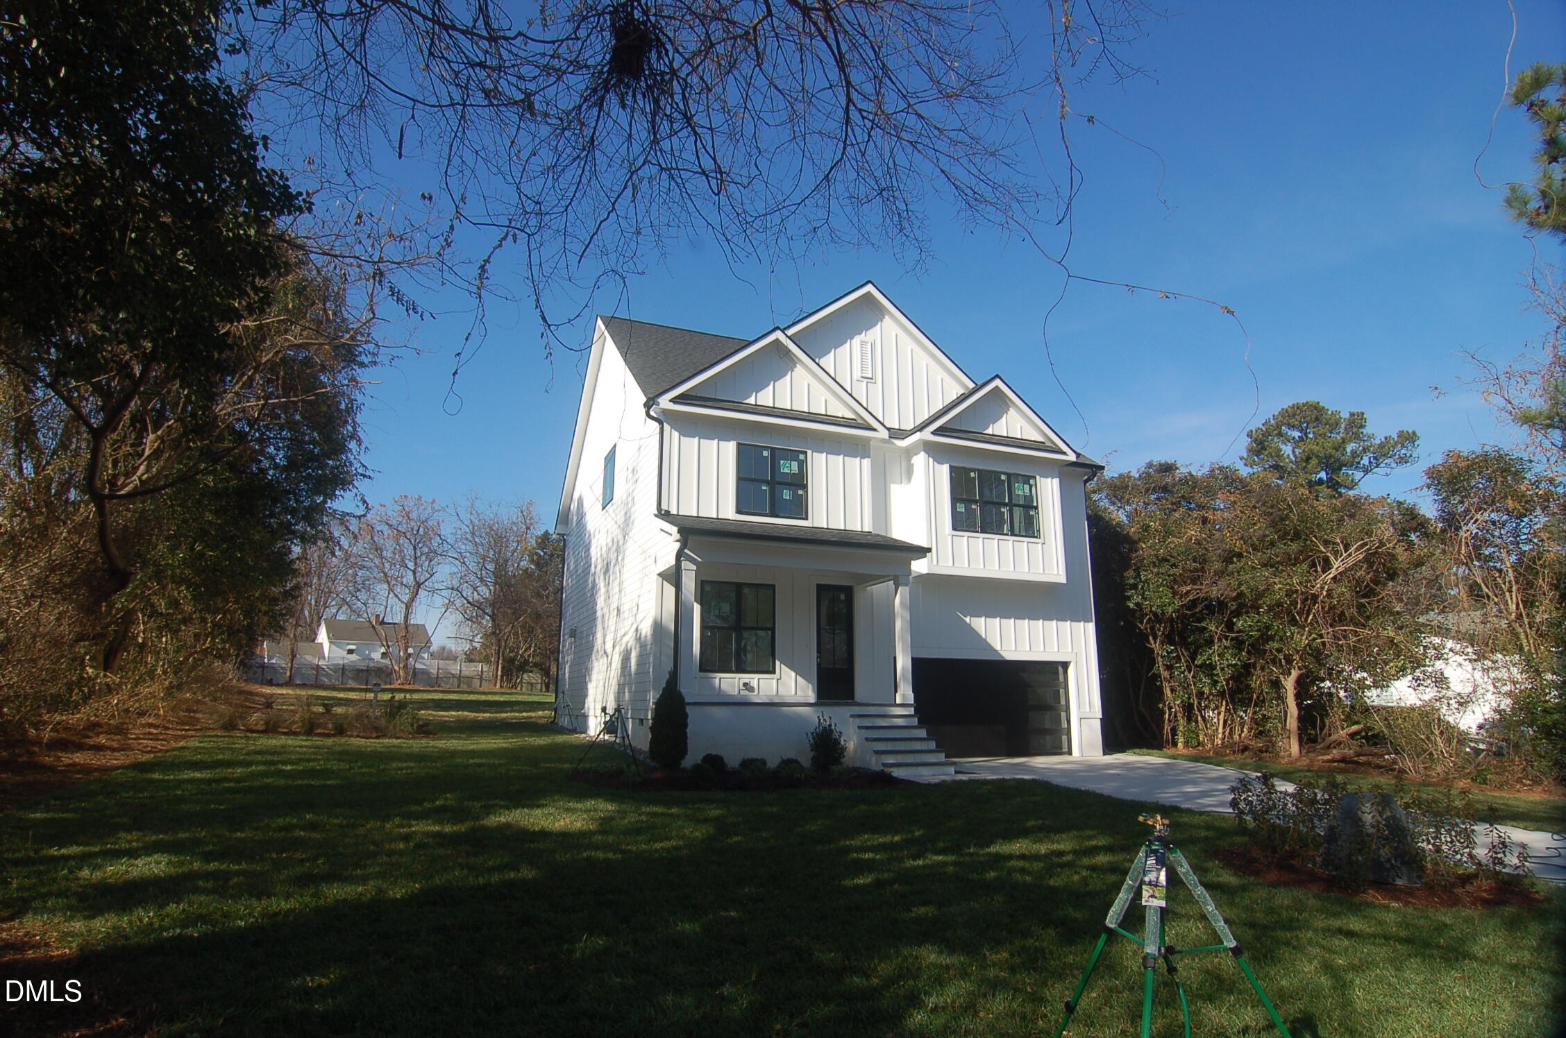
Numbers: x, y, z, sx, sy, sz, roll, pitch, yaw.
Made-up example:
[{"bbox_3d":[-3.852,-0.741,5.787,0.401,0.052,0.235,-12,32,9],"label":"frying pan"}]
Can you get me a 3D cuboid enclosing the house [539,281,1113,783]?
[{"bbox_3d":[0.729,0.284,22.244,11.583,12.078,14.949,6,-14,-23],"label":"house"}]

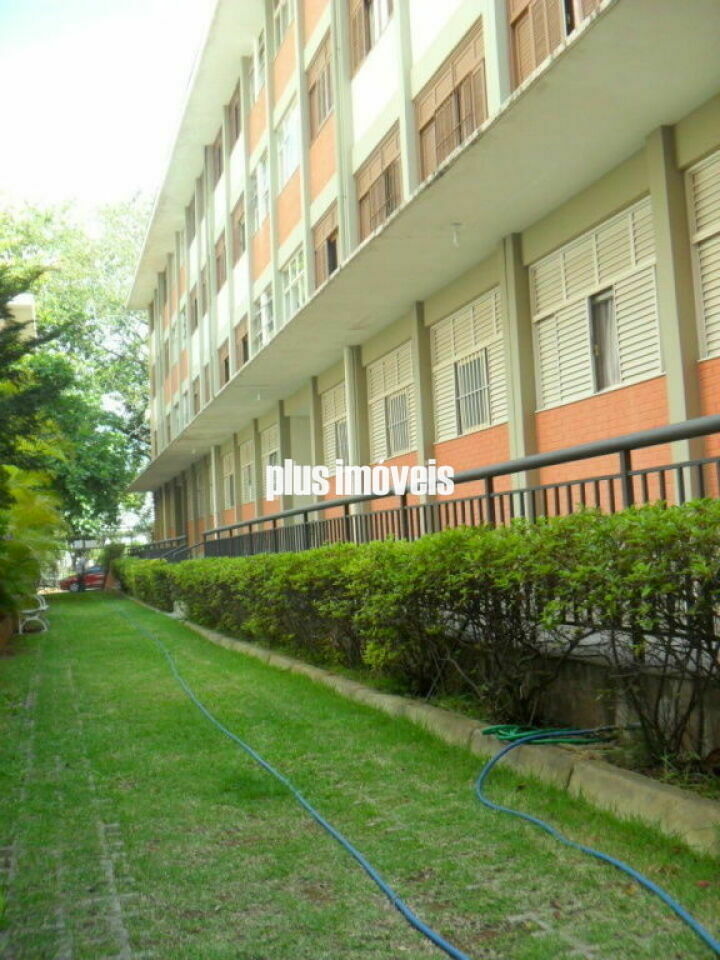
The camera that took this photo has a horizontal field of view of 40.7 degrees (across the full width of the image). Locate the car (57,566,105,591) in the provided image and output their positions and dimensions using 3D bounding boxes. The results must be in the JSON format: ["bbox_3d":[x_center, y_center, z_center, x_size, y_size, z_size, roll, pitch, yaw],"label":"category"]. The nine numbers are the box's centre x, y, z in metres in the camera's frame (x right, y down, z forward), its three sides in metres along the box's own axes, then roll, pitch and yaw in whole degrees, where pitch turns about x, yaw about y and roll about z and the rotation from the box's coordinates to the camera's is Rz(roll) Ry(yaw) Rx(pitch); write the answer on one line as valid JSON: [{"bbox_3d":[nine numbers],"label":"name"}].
[{"bbox_3d":[-14.034,5.226,51.500,4.000,1.460,1.700,-1,-4,-18],"label":"car"}]

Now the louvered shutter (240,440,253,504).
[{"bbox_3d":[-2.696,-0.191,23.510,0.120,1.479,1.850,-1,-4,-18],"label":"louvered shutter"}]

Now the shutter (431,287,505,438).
[{"bbox_3d":[1.222,-1.232,10.762,0.120,1.431,2.182,-1,-4,-18],"label":"shutter"}]

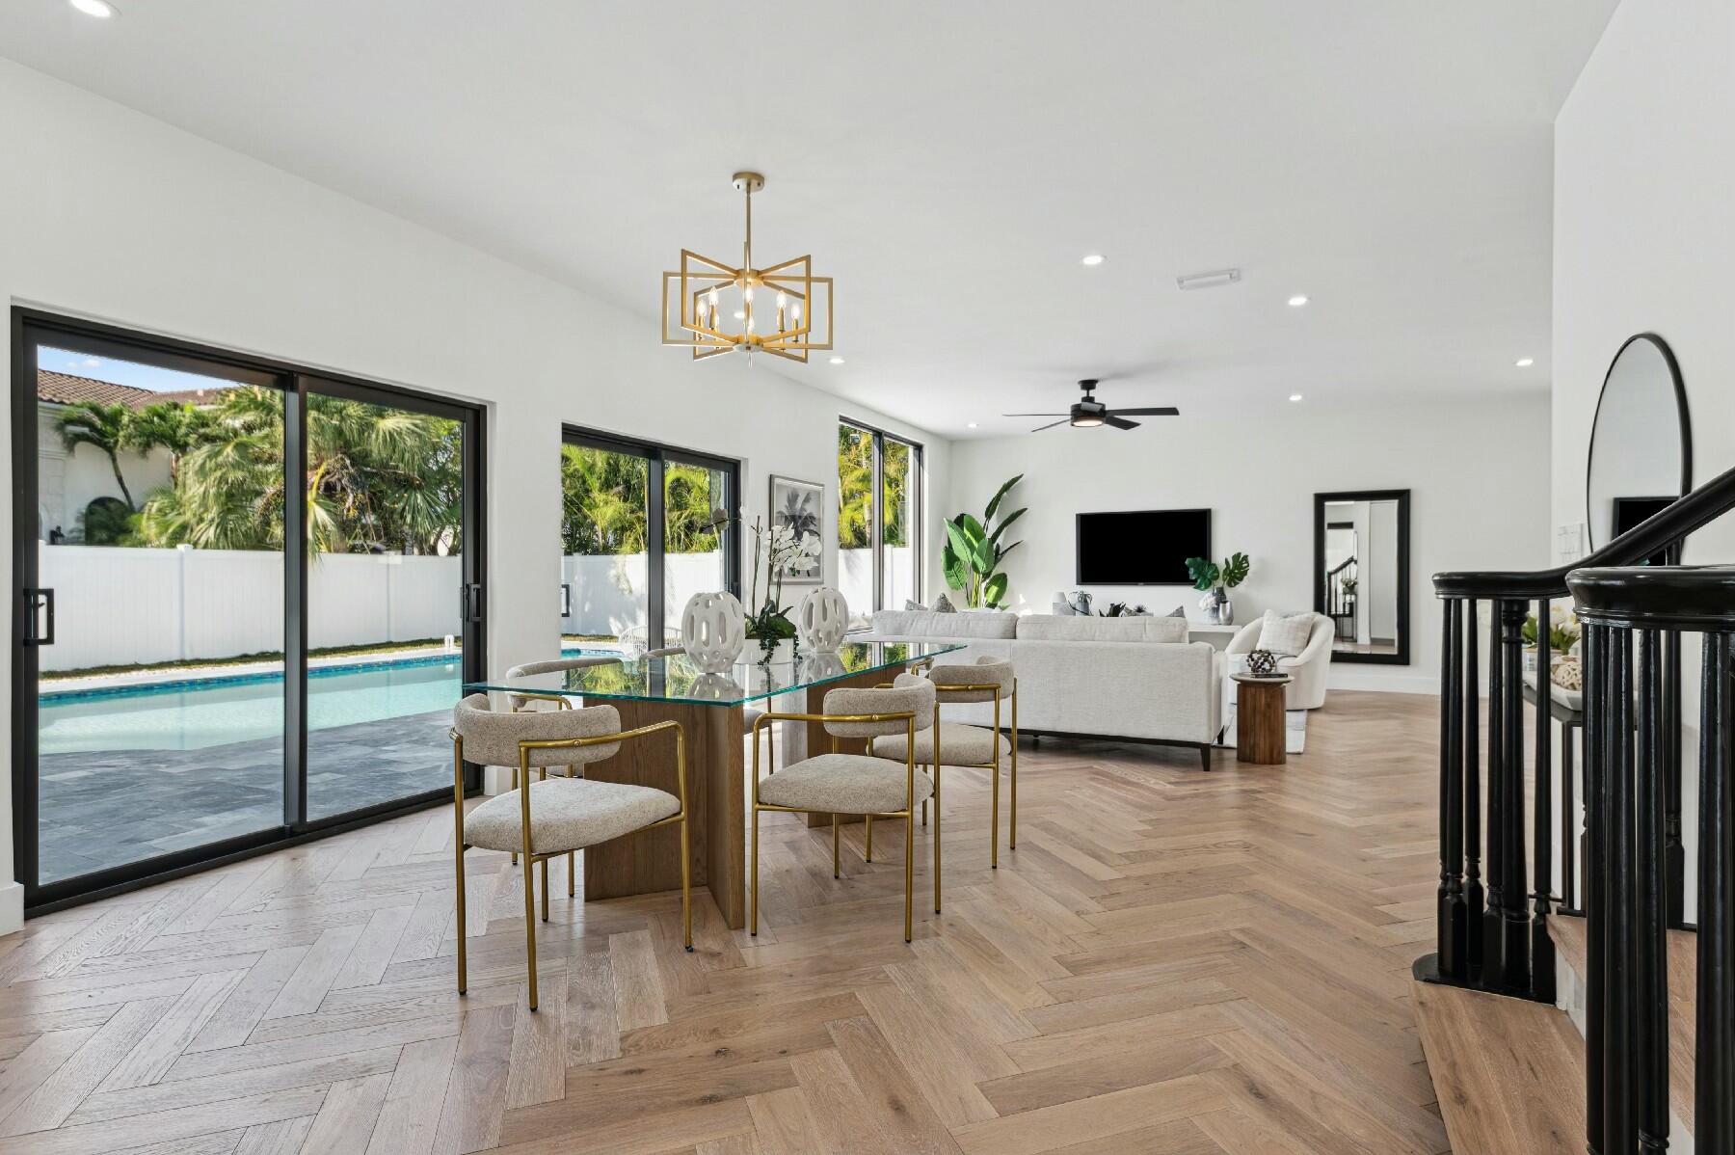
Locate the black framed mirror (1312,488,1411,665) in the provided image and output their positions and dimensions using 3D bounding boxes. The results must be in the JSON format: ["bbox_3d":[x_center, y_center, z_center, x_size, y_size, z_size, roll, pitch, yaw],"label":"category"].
[{"bbox_3d":[4.893,0.001,8.595,0.830,1.710,0.050,0,0,26],"label":"black framed mirror"}]

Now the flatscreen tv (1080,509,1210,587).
[{"bbox_3d":[3.046,-0.324,9.608,1.450,0.820,0.070,0,0,26],"label":"flatscreen tv"}]

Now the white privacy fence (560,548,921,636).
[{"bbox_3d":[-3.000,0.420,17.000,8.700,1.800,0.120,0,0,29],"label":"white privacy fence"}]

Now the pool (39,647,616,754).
[{"bbox_3d":[-5.954,1.895,10.978,5.200,1.100,9.400,0,0,26],"label":"pool"}]

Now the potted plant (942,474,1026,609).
[{"bbox_3d":[1.276,-0.023,9.733,0.900,2.220,0.800,0,0,26],"label":"potted plant"}]

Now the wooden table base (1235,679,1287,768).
[{"bbox_3d":[2.432,0.885,5.347,0.300,0.500,0.280,0,0,26],"label":"wooden table base"}]

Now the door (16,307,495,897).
[{"bbox_3d":[-2.469,0.125,3.731,0.140,2.052,1.904,0,0,26],"label":"door"}]

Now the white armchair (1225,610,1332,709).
[{"bbox_3d":[3.671,0.722,7.702,0.810,0.810,0.820,0,0,-26],"label":"white armchair"}]

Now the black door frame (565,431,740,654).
[{"bbox_3d":[-1.424,0.116,5.737,0.110,2.000,1.860,0,0,26],"label":"black door frame"}]

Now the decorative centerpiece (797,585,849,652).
[{"bbox_3d":[-0.220,0.210,4.260,0.240,0.315,0.240,0,0,0],"label":"decorative centerpiece"}]

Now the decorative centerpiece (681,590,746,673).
[{"bbox_3d":[-0.664,0.238,3.738,0.268,0.342,0.268,0,0,0],"label":"decorative centerpiece"}]

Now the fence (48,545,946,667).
[{"bbox_3d":[-5.519,0.434,13.660,10.600,1.870,10.200,0,0,26],"label":"fence"}]

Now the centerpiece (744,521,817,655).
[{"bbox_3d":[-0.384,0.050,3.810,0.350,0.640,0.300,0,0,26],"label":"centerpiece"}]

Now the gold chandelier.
[{"bbox_3d":[-0.493,-1.297,3.589,0.700,0.734,0.660,0,0,3],"label":"gold chandelier"}]

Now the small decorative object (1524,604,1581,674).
[{"bbox_3d":[2.268,0.204,2.875,0.178,0.238,0.218,0,0,26],"label":"small decorative object"}]

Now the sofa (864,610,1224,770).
[{"bbox_3d":[1.124,0.693,5.992,2.420,0.860,0.960,0,0,26],"label":"sofa"}]

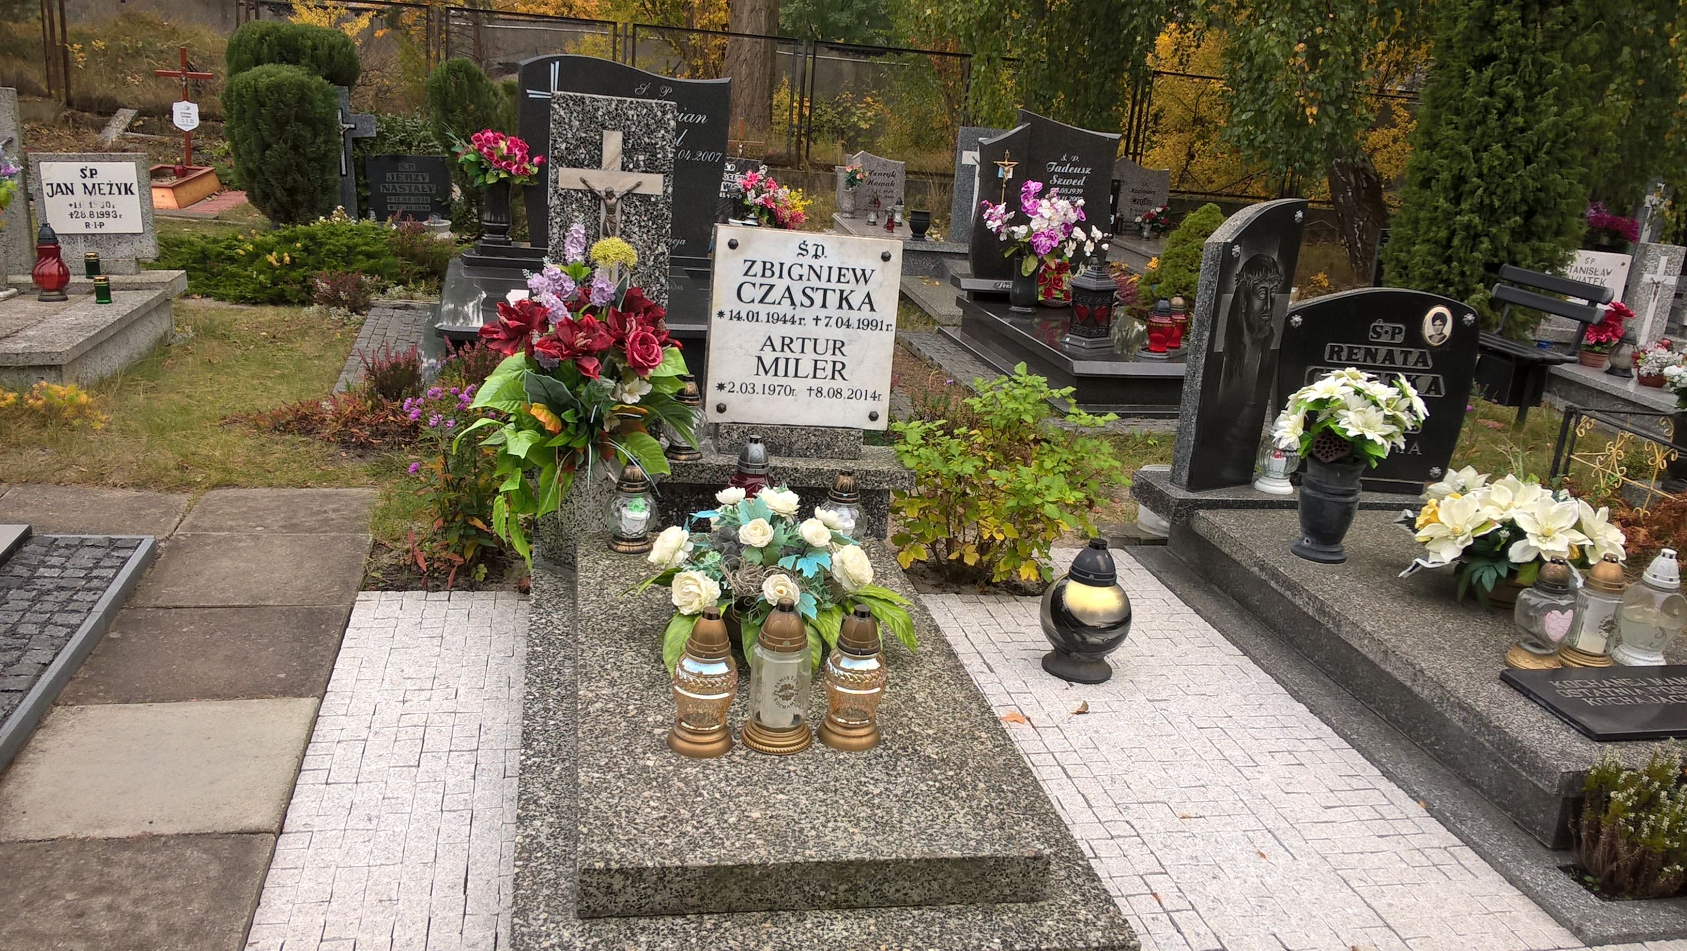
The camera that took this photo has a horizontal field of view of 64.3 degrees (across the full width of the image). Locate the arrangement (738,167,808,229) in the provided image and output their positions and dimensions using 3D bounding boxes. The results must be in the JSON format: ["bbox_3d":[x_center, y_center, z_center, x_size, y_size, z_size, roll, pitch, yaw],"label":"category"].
[{"bbox_3d":[-0.473,-1.850,9.000,0.450,0.400,0.350,2,16,-12],"label":"arrangement"}]

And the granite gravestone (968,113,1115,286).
[{"bbox_3d":[1.073,-1.506,7.265,0.760,0.870,0.150,0,18,-15],"label":"granite gravestone"}]

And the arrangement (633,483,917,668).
[{"bbox_3d":[-0.137,0.173,2.727,0.550,0.310,0.450,2,16,-12],"label":"arrangement"}]

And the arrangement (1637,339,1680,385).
[{"bbox_3d":[3.961,-0.544,6.530,0.200,0.230,0.200,1,18,-13],"label":"arrangement"}]

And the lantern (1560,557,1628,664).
[{"bbox_3d":[1.730,0.302,3.070,0.115,0.252,0.115,1,18,-13],"label":"lantern"}]

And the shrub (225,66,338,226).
[{"bbox_3d":[-3.956,-2.332,9.450,0.820,1.140,0.820,2,16,-12],"label":"shrub"}]

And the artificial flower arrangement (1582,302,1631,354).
[{"bbox_3d":[3.938,-0.762,6.934,0.220,0.280,0.220,1,18,-13],"label":"artificial flower arrangement"}]

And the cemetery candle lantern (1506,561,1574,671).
[{"bbox_3d":[1.569,0.297,2.987,0.135,0.250,0.120,3,16,-9],"label":"cemetery candle lantern"}]

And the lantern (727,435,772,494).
[{"bbox_3d":[-0.211,0.042,3.104,0.125,0.270,0.125,1,18,-13],"label":"lantern"}]

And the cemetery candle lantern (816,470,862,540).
[{"bbox_3d":[-0.004,0.092,3.254,0.125,0.200,0.125,2,16,-12],"label":"cemetery candle lantern"}]

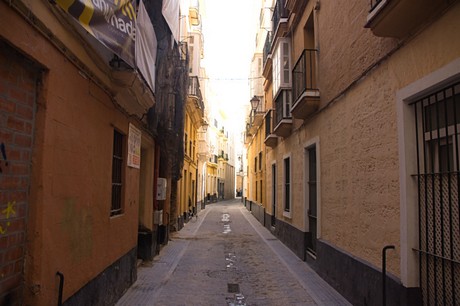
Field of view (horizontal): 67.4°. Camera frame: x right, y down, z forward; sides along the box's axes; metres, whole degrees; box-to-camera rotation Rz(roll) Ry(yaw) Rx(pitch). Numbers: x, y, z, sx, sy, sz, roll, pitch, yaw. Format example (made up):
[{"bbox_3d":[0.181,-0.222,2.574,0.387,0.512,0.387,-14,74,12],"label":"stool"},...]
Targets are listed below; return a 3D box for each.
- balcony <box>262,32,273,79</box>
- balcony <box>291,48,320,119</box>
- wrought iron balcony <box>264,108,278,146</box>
[{"bbox_3d":[1.711,-4.157,14.748,0.330,1.300,2.000,0,-6,-1],"label":"balcony"},{"bbox_3d":[1.785,-1.576,8.316,0.330,1.210,1.710,0,-6,-1],"label":"balcony"},{"bbox_3d":[1.701,-0.964,14.133,0.320,1.220,1.850,0,-6,-1],"label":"wrought iron balcony"}]

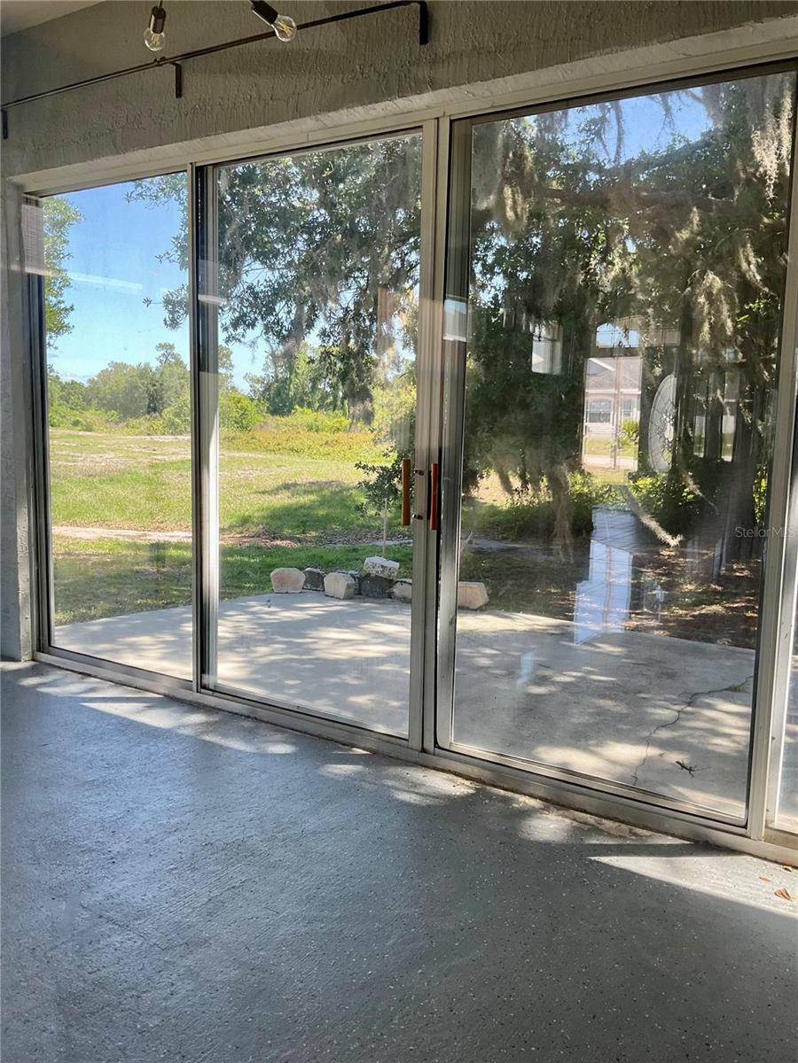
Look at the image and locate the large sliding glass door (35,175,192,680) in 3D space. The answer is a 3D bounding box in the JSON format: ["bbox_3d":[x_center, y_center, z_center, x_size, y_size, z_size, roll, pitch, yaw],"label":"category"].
[{"bbox_3d":[-1.408,-0.465,4.286,1.177,2.284,0.060,6,9,32],"label":"large sliding glass door"}]

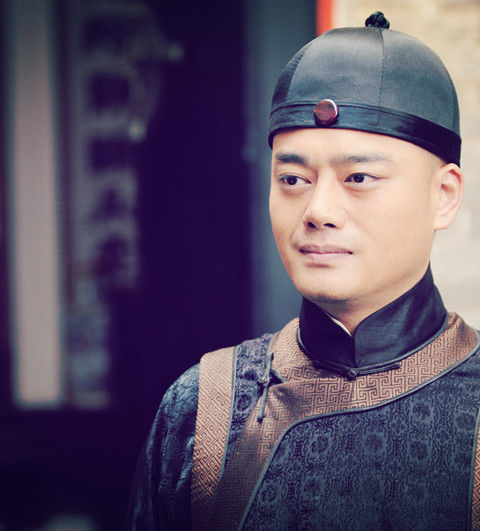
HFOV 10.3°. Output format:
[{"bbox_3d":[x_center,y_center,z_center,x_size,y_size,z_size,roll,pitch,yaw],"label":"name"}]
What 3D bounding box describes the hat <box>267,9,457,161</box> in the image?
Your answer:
[{"bbox_3d":[0.127,-0.175,2.564,0.180,0.144,0.204,0,-12,25],"label":"hat"}]

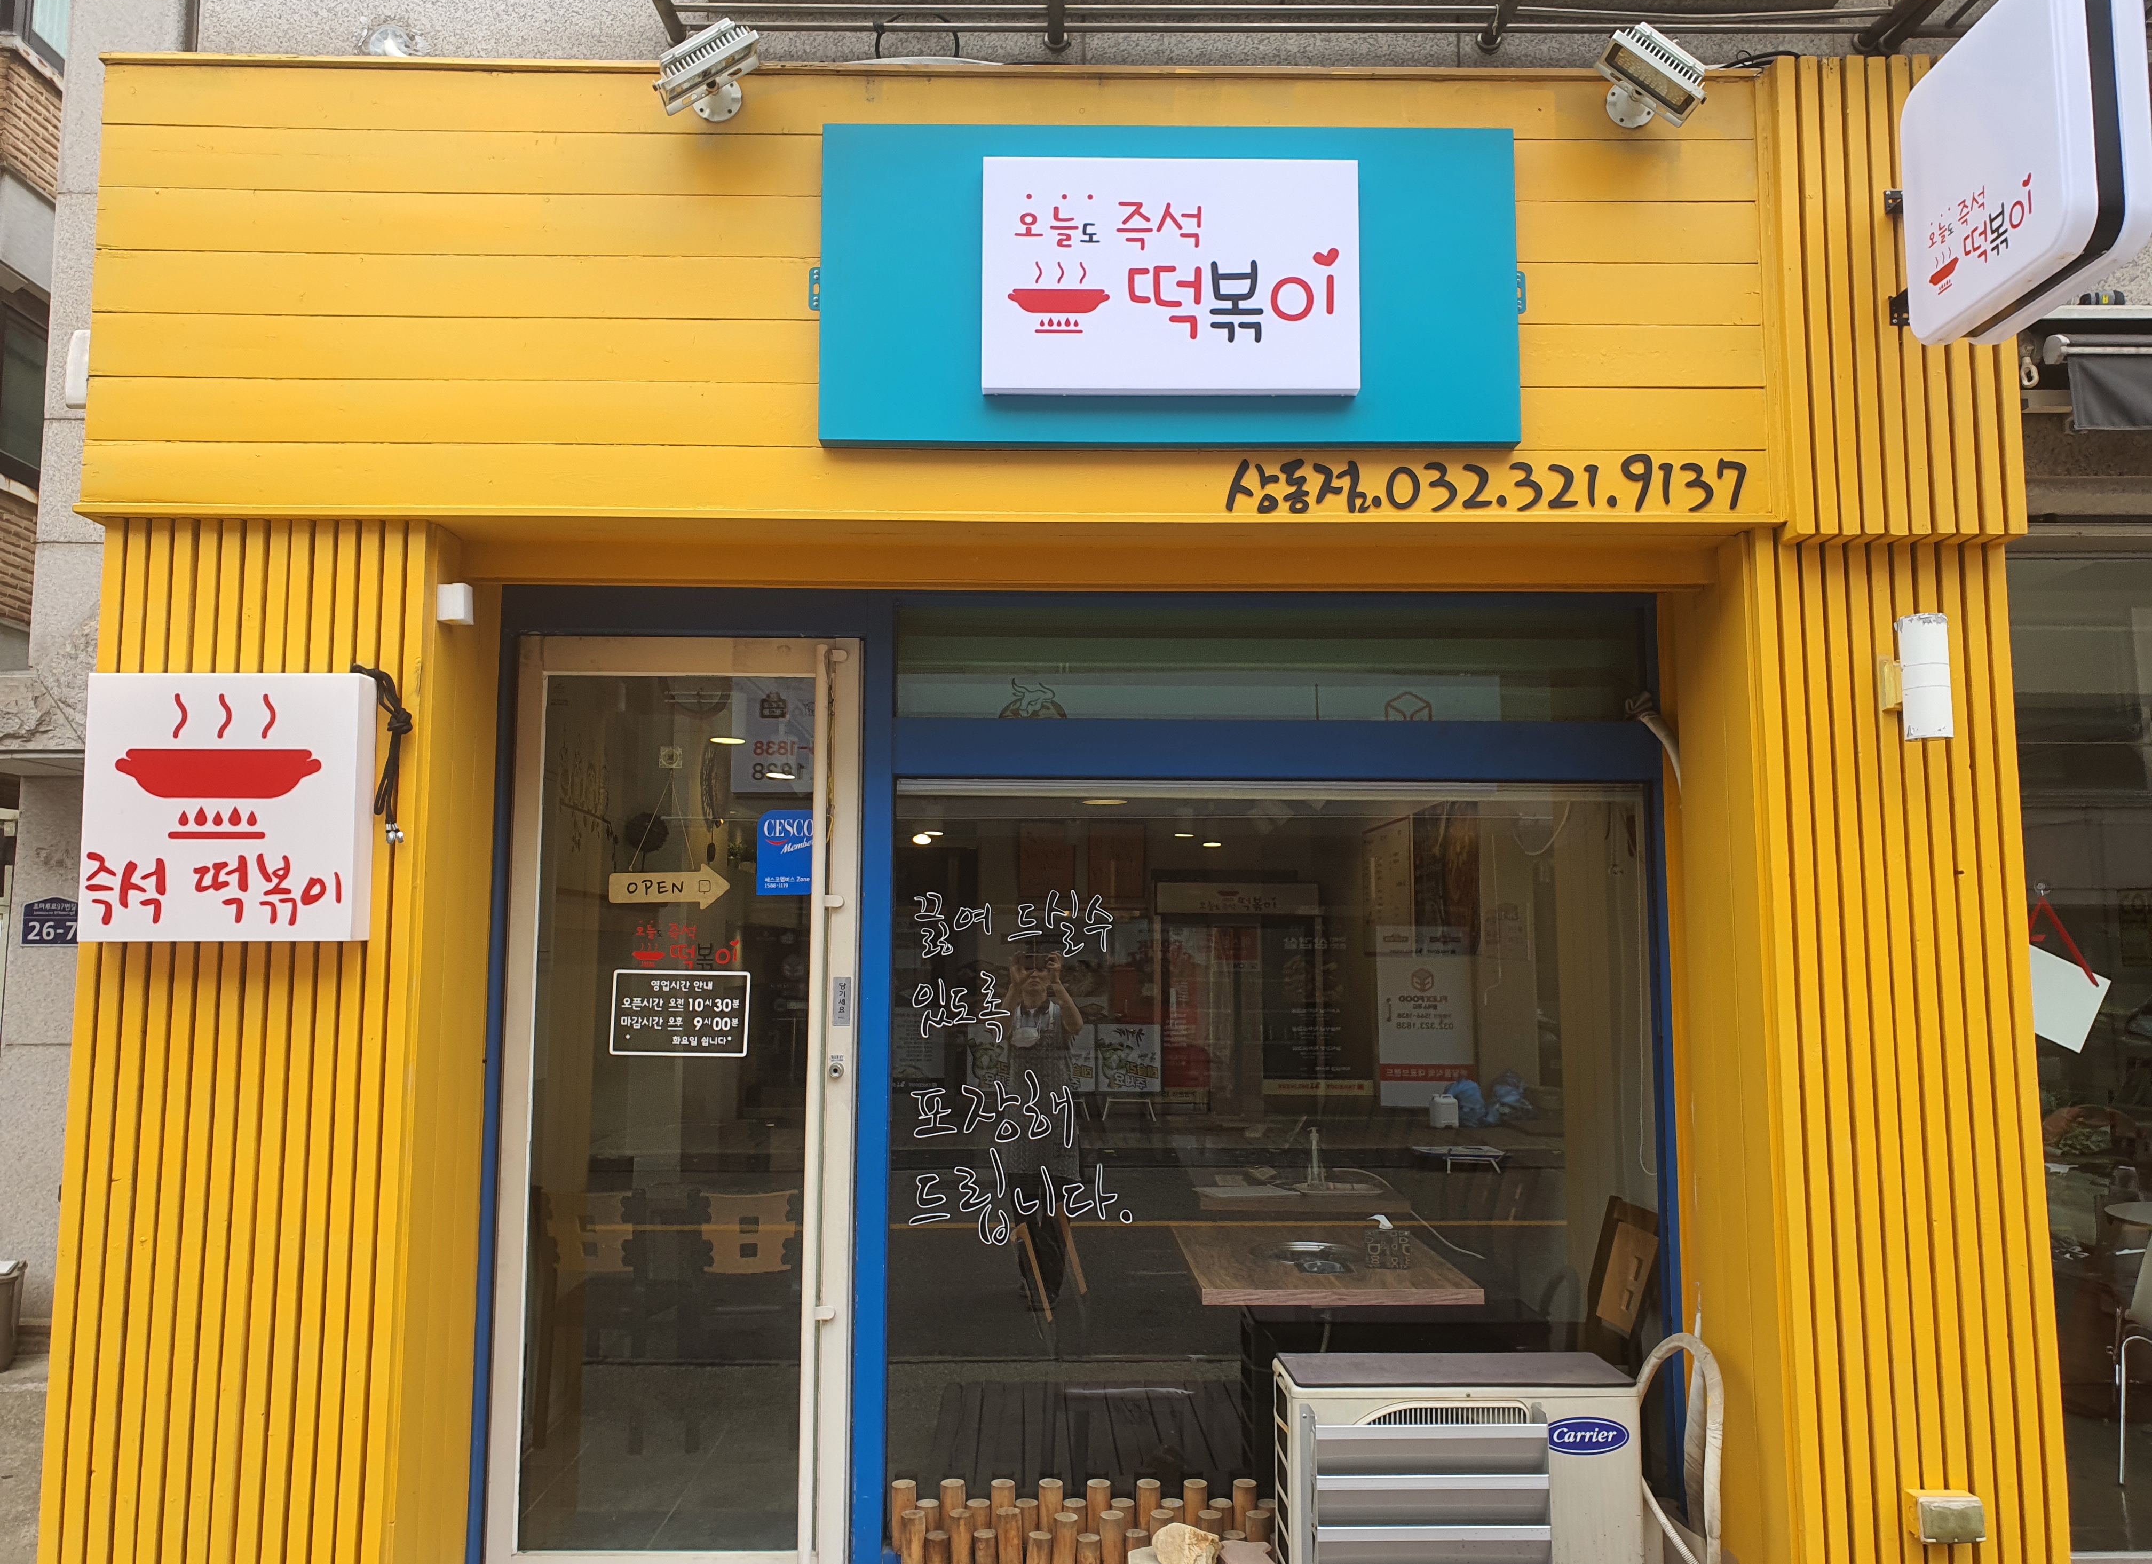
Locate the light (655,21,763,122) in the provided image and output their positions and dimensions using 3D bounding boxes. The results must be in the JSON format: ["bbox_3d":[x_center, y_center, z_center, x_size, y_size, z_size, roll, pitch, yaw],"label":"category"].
[{"bbox_3d":[-0.709,-1.371,3.138,0.213,0.089,0.174,-30,-5,-4],"label":"light"}]

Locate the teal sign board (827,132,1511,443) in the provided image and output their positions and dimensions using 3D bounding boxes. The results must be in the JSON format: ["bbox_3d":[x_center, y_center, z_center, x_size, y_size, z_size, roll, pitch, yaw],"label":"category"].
[{"bbox_3d":[0.186,-0.977,3.168,1.361,0.640,0.084,0,-6,-1],"label":"teal sign board"}]

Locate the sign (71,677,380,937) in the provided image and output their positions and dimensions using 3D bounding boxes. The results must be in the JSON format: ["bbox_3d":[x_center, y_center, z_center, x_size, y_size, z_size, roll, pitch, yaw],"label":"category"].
[{"bbox_3d":[-1.620,0.051,3.098,0.509,0.509,0.084,0,-6,-1],"label":"sign"}]

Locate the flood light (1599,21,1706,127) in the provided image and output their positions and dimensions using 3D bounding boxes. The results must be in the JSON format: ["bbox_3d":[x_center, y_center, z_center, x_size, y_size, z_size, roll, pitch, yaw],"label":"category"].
[{"bbox_3d":[1.124,-1.374,3.171,0.213,0.089,0.174,37,-8,3],"label":"flood light"}]

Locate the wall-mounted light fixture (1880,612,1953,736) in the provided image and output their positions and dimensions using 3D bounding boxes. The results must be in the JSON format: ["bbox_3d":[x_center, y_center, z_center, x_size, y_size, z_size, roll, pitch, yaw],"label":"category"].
[{"bbox_3d":[1.638,-0.199,3.147,0.096,0.233,0.149,0,-6,-1],"label":"wall-mounted light fixture"}]

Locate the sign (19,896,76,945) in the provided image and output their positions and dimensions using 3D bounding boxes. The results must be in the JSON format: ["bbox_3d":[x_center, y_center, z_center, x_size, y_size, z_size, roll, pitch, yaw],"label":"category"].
[{"bbox_3d":[-3.329,0.458,5.280,0.223,0.162,0.015,0,-6,-1],"label":"sign"}]

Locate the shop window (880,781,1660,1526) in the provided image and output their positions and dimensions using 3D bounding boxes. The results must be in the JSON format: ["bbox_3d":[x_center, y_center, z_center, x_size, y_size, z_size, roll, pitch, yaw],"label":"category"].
[{"bbox_3d":[0.446,0.820,3.630,1.721,1.647,0.069,0,-6,-1],"label":"shop window"}]

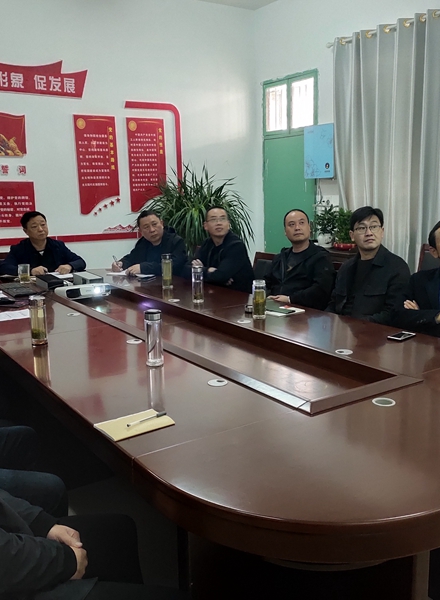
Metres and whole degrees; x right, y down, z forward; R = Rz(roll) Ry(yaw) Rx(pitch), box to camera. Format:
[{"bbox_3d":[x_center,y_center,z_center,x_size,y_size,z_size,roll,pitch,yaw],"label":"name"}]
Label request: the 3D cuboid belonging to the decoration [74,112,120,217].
[{"bbox_3d":[-1.224,-1.353,5.345,0.455,0.951,0.030,-7,12,-31],"label":"decoration"}]

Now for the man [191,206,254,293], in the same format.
[{"bbox_3d":[0.023,-0.003,3.759,0.700,1.300,0.510,-9,13,-38],"label":"man"}]

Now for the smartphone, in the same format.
[{"bbox_3d":[0.865,0.169,2.520,0.073,0.008,0.150,10,16,44],"label":"smartphone"}]

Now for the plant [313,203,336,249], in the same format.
[{"bbox_3d":[1.051,-0.749,5.346,0.230,0.460,0.230,-1,10,0],"label":"plant"}]

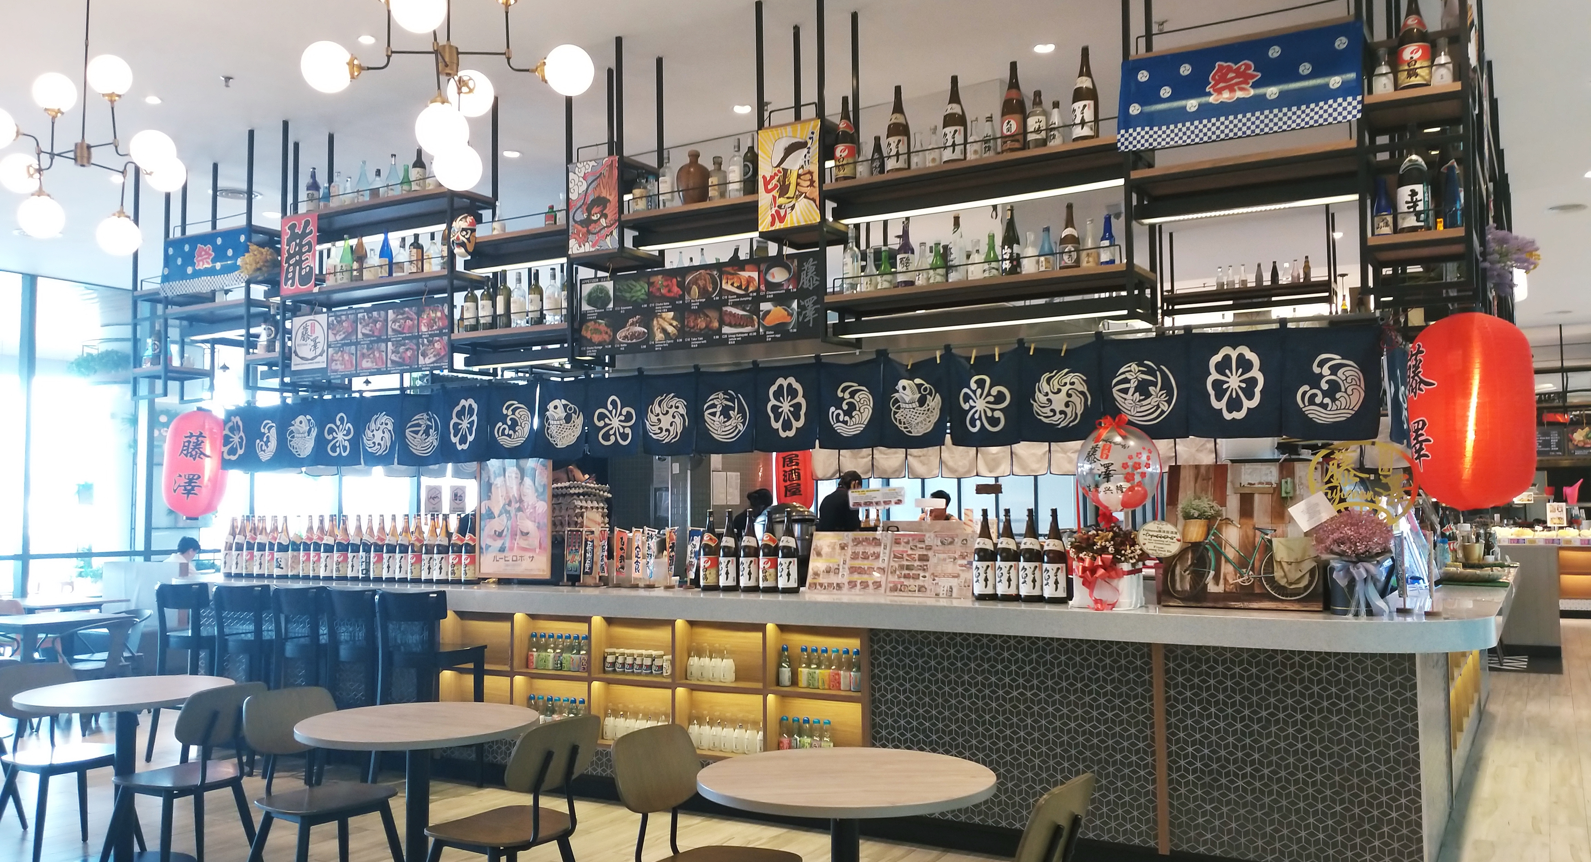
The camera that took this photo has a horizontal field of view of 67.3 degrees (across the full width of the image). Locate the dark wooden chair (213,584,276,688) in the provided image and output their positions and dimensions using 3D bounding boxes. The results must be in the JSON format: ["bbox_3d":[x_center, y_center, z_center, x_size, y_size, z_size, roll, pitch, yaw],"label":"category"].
[{"bbox_3d":[-3.069,1.419,6.967,0.460,1.070,0.500,-2,-4,26],"label":"dark wooden chair"}]

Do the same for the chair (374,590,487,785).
[{"bbox_3d":[-1.946,1.371,6.335,0.460,1.070,0.500,-2,-4,23],"label":"chair"}]

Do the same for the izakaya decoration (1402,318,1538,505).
[{"bbox_3d":[2.268,-0.067,4.012,0.380,0.665,0.380,0,-4,0],"label":"izakaya decoration"}]

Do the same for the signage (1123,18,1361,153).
[{"bbox_3d":[1.578,-1.226,4.286,0.832,0.345,0.030,-2,-5,30],"label":"signage"}]

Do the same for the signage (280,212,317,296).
[{"bbox_3d":[-2.812,-1.001,6.768,0.300,0.440,0.020,-2,-4,30],"label":"signage"}]

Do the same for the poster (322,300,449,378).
[{"bbox_3d":[-2.325,-0.523,6.806,1.000,0.400,0.020,-2,-4,29],"label":"poster"}]

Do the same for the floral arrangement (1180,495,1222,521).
[{"bbox_3d":[1.606,0.303,4.730,0.185,0.110,0.070,-2,-5,30],"label":"floral arrangement"}]

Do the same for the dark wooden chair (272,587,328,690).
[{"bbox_3d":[-2.622,1.394,6.679,0.480,1.060,0.480,-2,-4,29],"label":"dark wooden chair"}]

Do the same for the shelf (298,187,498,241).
[{"bbox_3d":[-2.285,-1.212,6.715,1.343,0.060,0.330,-2,-5,30],"label":"shelf"}]

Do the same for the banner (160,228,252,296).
[{"bbox_3d":[-3.563,-1.031,7.230,0.835,0.330,0.030,-2,-5,30],"label":"banner"}]

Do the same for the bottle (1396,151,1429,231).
[{"bbox_3d":[2.111,-0.853,4.077,0.105,0.395,0.105,-3,-4,38],"label":"bottle"}]

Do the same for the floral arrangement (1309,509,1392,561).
[{"bbox_3d":[2.080,0.391,4.474,0.275,0.200,0.265,-2,-4,27],"label":"floral arrangement"}]

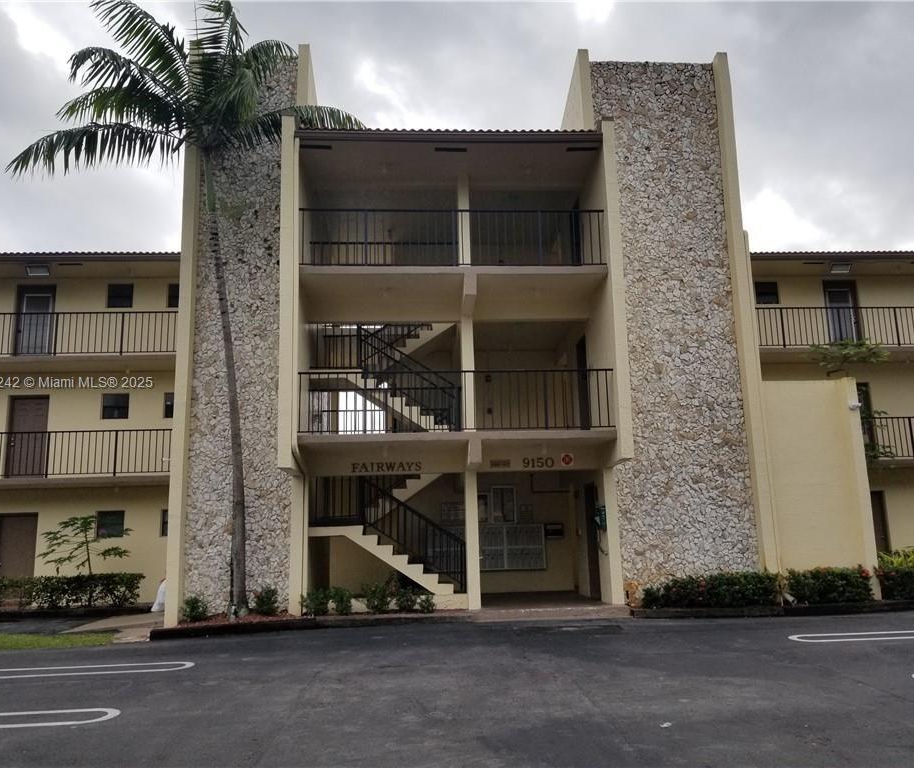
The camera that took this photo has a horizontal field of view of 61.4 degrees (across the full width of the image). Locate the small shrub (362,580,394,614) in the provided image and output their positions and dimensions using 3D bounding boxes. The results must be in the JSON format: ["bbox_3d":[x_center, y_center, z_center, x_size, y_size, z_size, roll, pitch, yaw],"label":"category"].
[{"bbox_3d":[-1.340,3.594,12.965,0.537,0.547,0.550,-1,-10,-4],"label":"small shrub"}]

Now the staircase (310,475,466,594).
[{"bbox_3d":[-1.227,2.687,13.772,2.751,2.140,0.120,-1,-10,-4],"label":"staircase"}]

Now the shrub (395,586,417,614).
[{"bbox_3d":[-0.859,3.662,13.088,0.373,0.420,0.400,-1,-10,-4],"label":"shrub"}]

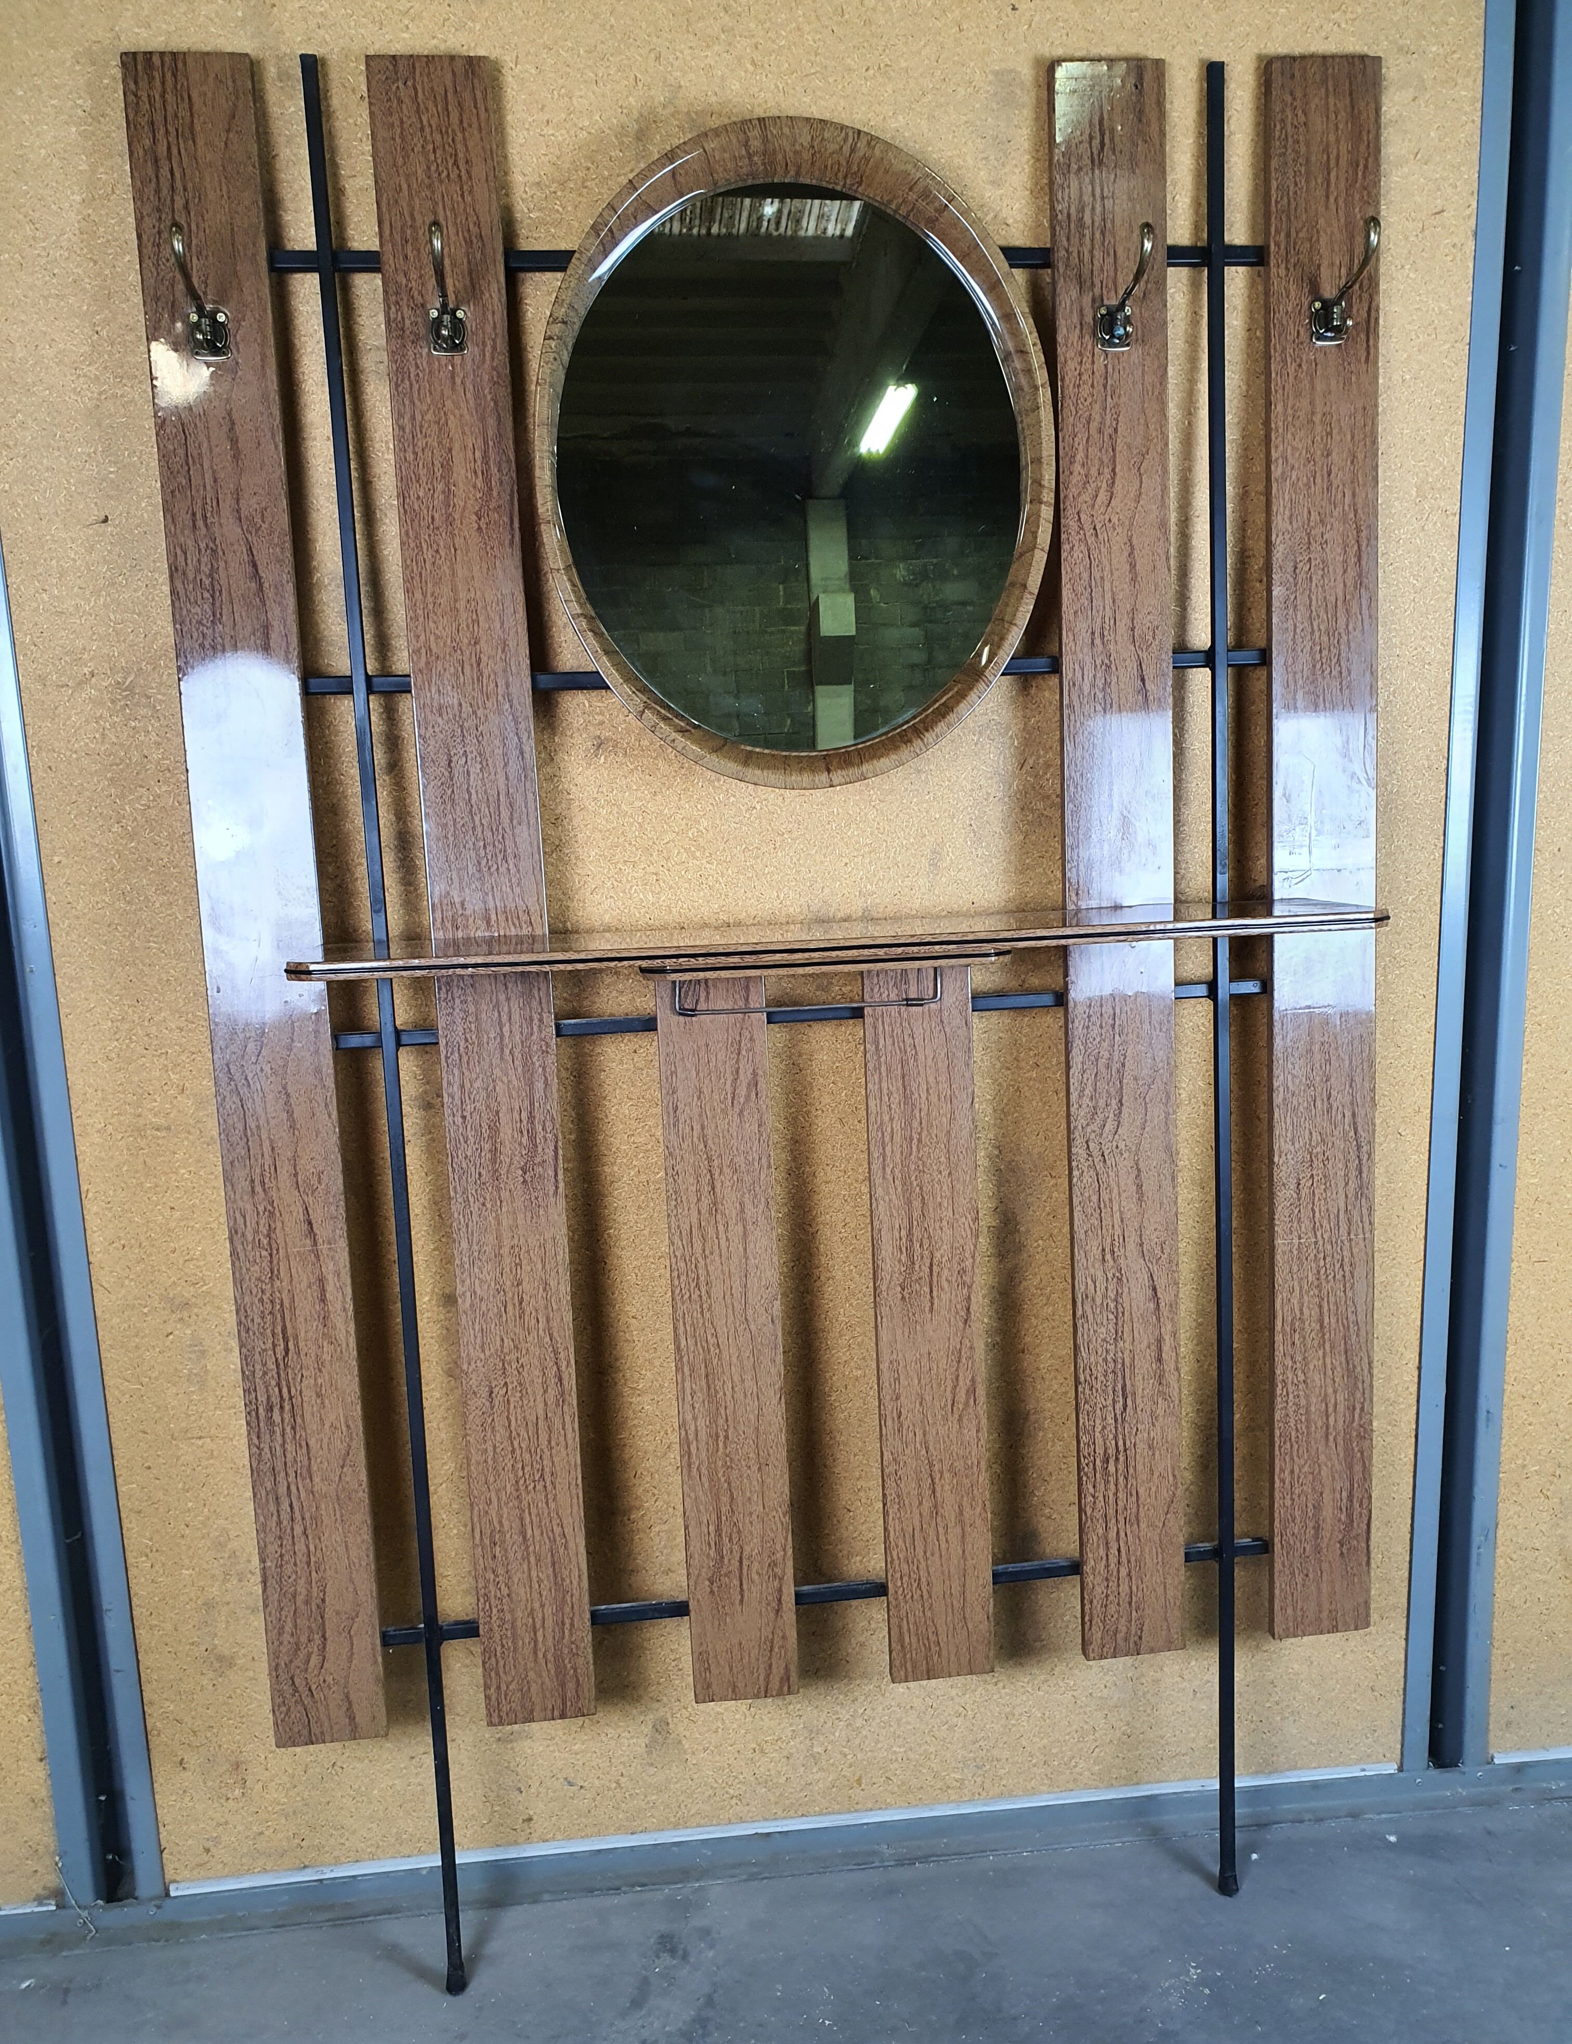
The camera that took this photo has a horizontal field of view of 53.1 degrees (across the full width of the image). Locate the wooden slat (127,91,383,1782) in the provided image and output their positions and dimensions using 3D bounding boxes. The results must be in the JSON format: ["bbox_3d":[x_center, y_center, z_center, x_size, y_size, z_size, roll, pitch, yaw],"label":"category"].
[{"bbox_3d":[-0.463,-0.059,1.401,0.101,1.492,0.016,-3,8,-6],"label":"wooden slat"}]

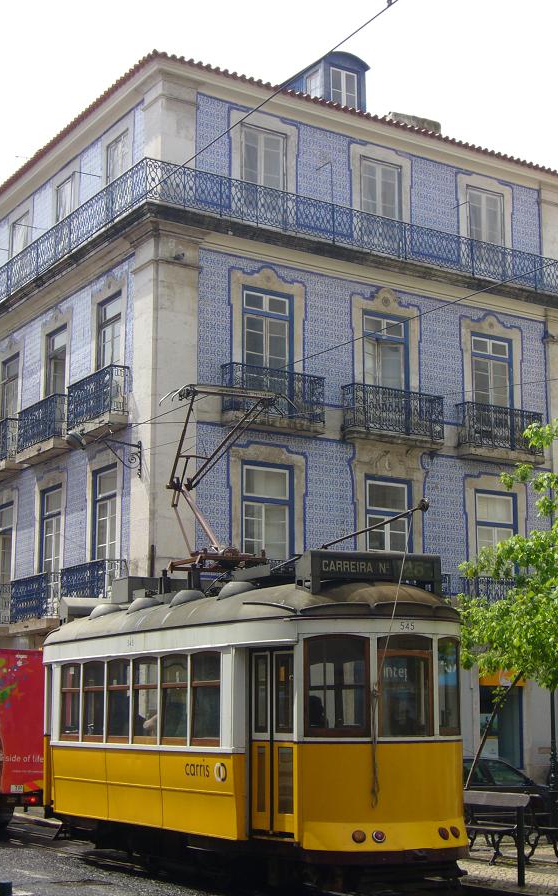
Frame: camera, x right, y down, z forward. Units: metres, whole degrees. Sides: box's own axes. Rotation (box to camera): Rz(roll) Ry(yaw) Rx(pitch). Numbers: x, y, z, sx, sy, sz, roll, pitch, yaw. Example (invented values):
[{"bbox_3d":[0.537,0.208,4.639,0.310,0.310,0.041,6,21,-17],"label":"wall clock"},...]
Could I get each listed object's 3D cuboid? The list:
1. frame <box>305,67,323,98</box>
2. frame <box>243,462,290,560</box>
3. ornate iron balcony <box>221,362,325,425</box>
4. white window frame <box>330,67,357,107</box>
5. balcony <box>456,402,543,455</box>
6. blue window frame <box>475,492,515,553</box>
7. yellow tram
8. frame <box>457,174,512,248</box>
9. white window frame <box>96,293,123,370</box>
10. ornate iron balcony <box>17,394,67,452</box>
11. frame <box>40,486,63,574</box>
[{"bbox_3d":[0.812,-8.372,36.313,0.120,0.920,0.580,7,-12,-36],"label":"frame"},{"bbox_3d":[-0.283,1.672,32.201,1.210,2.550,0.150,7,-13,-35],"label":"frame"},{"bbox_3d":[-0.095,-1.074,32.534,2.360,1.020,0.430,7,-13,-36],"label":"ornate iron balcony"},{"bbox_3d":[1.547,-8.470,36.780,0.845,0.976,0.120,7,-13,-35],"label":"white window frame"},{"bbox_3d":[5.167,-0.397,36.132,2.360,1.030,0.450,7,-13,-35],"label":"balcony"},{"bbox_3d":[5.041,2.451,36.111,1.350,2.880,0.200,7,-13,-36],"label":"blue window frame"},{"bbox_3d":[-0.684,3.228,18.518,2.400,3.260,8.380,5,-11,-28],"label":"yellow tram"},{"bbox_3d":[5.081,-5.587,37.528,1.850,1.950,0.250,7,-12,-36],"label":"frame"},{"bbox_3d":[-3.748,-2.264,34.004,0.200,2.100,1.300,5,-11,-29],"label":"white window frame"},{"bbox_3d":[-5.389,-0.510,35.825,0.430,1.010,2.500,6,-12,-29],"label":"ornate iron balcony"},{"bbox_3d":[-5.151,2.330,35.490,0.200,2.900,1.280,6,-12,-29],"label":"frame"}]

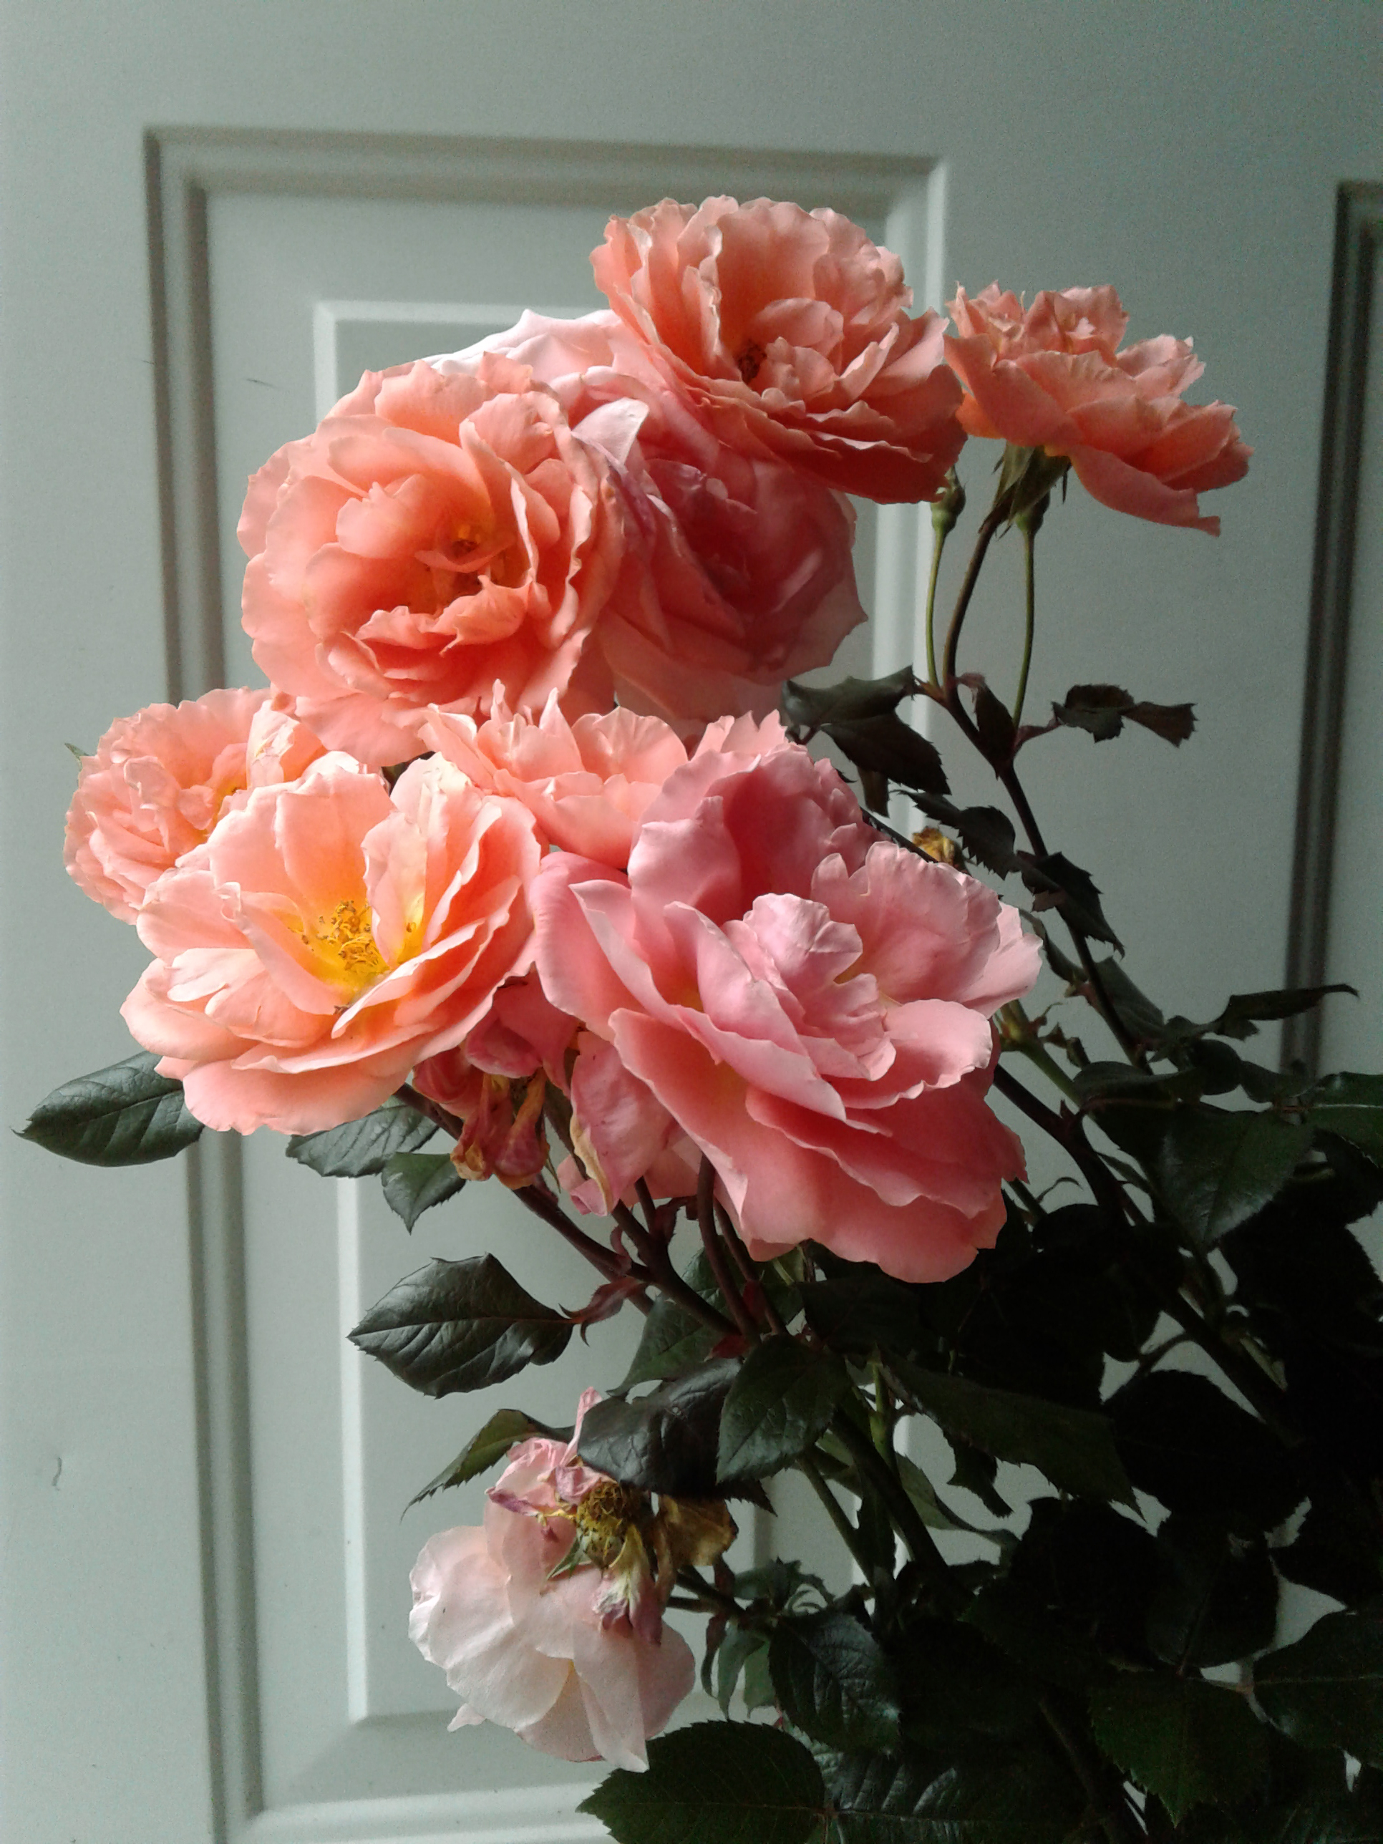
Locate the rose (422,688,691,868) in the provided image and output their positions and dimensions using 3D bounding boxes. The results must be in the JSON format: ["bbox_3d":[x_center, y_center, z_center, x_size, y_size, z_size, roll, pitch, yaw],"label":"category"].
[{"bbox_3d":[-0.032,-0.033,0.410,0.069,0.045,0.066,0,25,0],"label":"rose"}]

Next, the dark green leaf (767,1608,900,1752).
[{"bbox_3d":[0.032,0.167,0.375,0.029,0.031,0.012,-16,15,-5],"label":"dark green leaf"}]

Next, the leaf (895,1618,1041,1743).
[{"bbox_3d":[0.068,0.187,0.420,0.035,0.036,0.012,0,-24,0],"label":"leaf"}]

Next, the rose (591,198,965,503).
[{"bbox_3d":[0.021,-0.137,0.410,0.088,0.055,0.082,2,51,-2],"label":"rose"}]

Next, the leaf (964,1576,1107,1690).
[{"bbox_3d":[0.087,0.180,0.430,0.042,0.010,0.029,19,54,15],"label":"leaf"}]

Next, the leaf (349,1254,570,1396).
[{"bbox_3d":[-0.051,0.089,0.375,0.049,0.031,0.012,4,18,5],"label":"leaf"}]

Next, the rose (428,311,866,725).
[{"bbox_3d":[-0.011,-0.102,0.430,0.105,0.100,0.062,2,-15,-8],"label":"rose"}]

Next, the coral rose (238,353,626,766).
[{"bbox_3d":[-0.058,-0.082,0.385,0.084,0.089,0.056,2,9,9],"label":"coral rose"}]

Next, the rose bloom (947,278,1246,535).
[{"bbox_3d":[0.109,-0.137,0.455,0.078,0.052,0.076,16,6,0],"label":"rose bloom"}]

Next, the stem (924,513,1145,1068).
[{"bbox_3d":[0.084,-0.032,0.410,0.035,0.138,0.030,-14,6,1],"label":"stem"}]

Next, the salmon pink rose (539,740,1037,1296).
[{"bbox_3d":[0.020,0.018,0.360,0.100,0.060,0.100,4,53,-5],"label":"salmon pink rose"}]

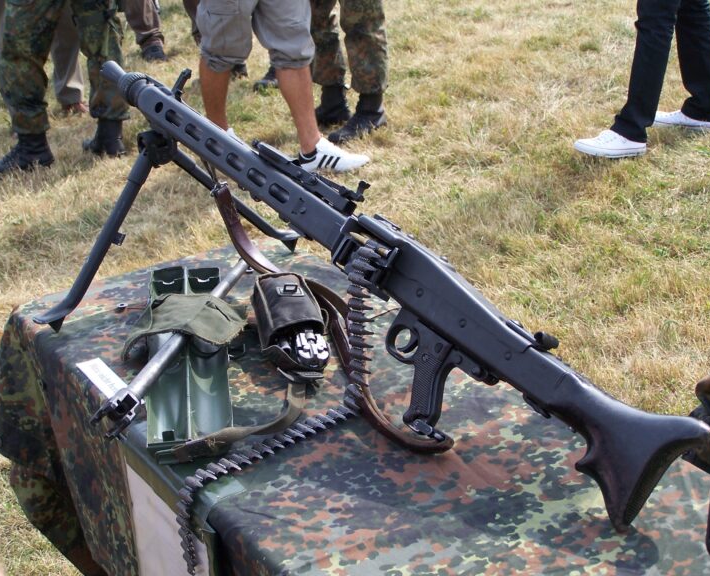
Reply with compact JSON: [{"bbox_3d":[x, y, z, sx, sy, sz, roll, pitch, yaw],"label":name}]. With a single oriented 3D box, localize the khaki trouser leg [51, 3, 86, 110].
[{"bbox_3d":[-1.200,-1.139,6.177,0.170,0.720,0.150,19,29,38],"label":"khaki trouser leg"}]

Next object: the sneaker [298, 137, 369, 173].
[{"bbox_3d":[-0.077,-0.511,5.601,0.280,0.115,0.100,-3,23,-9],"label":"sneaker"}]

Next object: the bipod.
[{"bbox_3d":[-0.288,-0.124,2.383,0.530,0.275,0.100,-18,29,-38],"label":"bipod"}]

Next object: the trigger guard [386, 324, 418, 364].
[{"bbox_3d":[0.063,0.077,1.998,0.017,0.048,0.055,-5,32,-45],"label":"trigger guard"}]

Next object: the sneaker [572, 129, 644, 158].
[{"bbox_3d":[1.001,-0.577,5.805,0.280,0.100,0.100,4,23,7],"label":"sneaker"}]

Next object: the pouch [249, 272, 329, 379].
[{"bbox_3d":[-0.096,0.049,2.232,0.110,0.075,0.220,-2,23,-6],"label":"pouch"}]

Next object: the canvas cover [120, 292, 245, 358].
[{"bbox_3d":[-0.249,0.060,2.172,0.185,0.085,0.150,-2,23,-6],"label":"canvas cover"}]

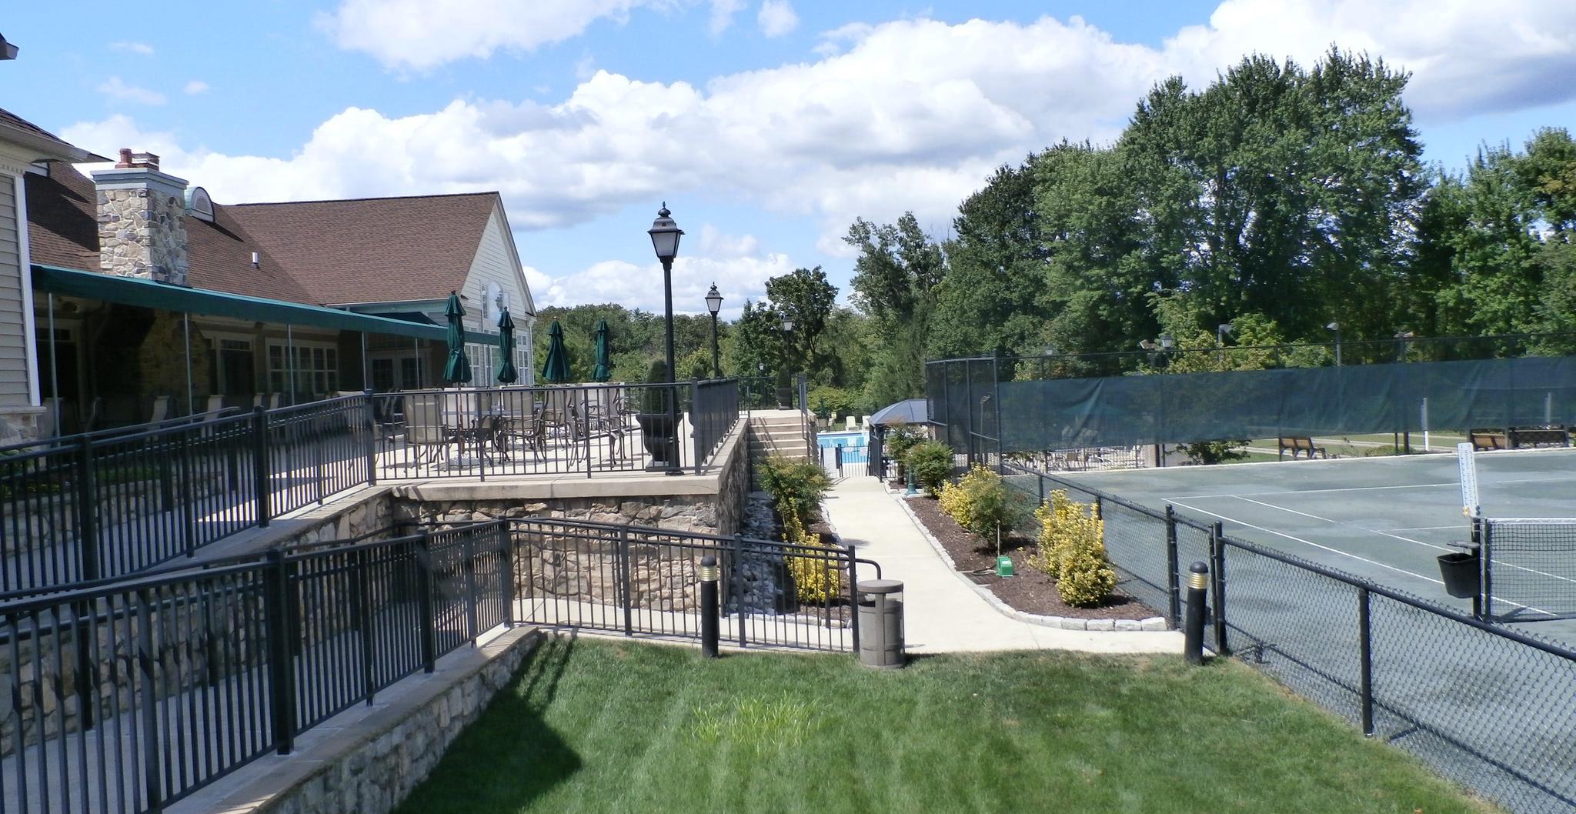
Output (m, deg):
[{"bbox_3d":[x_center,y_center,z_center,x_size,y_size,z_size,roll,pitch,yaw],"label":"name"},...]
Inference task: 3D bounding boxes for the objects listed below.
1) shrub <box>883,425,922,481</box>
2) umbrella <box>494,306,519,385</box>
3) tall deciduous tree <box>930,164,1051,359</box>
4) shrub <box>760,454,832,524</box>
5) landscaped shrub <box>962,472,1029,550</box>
[{"bbox_3d":[2.817,1.151,28.000,0.930,1.420,0.930,-2,1,1],"label":"shrub"},{"bbox_3d":[-5.274,-0.583,21.400,0.420,2.600,0.420,-2,1,1],"label":"umbrella"},{"bbox_3d":[14.415,-8.560,82.000,8.800,18.700,8.600,-2,1,1],"label":"tall deciduous tree"},{"bbox_3d":[0.129,1.485,19.900,1.270,1.300,1.200,-2,1,1],"label":"shrub"},{"bbox_3d":[3.283,1.618,18.010,1.030,1.160,1.000,-3,1,-1],"label":"landscaped shrub"}]

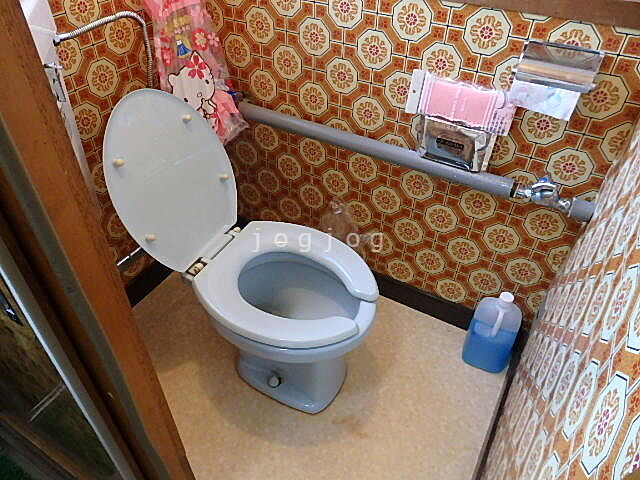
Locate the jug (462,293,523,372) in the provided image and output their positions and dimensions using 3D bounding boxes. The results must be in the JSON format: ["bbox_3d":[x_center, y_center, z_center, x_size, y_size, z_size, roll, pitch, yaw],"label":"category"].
[{"bbox_3d":[0.511,0.264,1.359,0.128,0.287,0.085,16,43,18],"label":"jug"}]

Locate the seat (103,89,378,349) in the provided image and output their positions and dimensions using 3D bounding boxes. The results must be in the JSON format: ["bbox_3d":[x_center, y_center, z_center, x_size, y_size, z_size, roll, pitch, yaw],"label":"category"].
[{"bbox_3d":[-0.145,-0.074,1.010,0.599,0.403,0.350,21,45,21],"label":"seat"}]

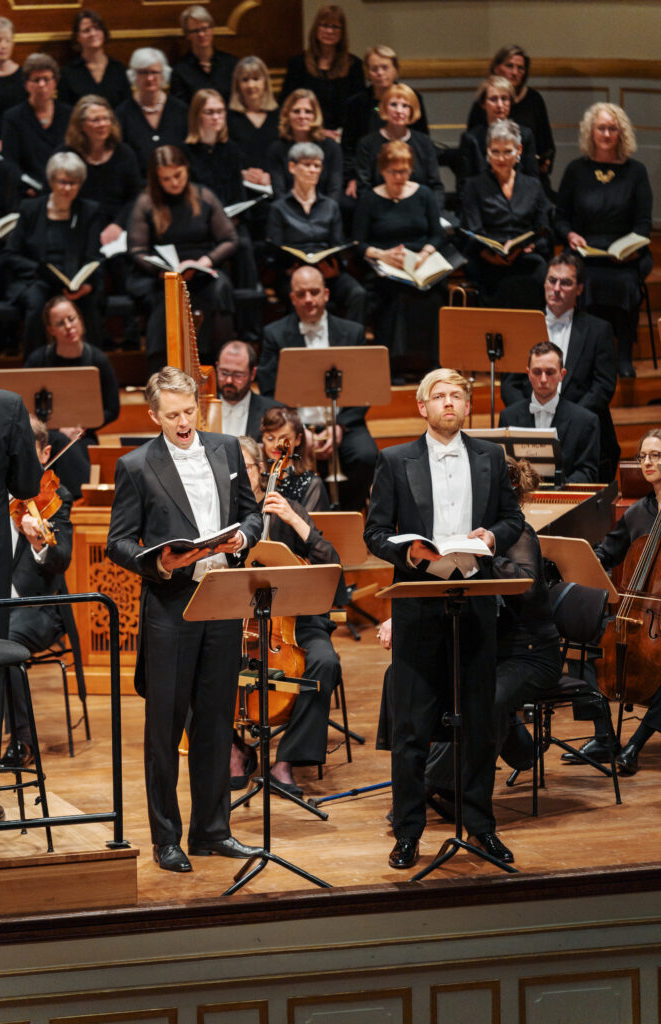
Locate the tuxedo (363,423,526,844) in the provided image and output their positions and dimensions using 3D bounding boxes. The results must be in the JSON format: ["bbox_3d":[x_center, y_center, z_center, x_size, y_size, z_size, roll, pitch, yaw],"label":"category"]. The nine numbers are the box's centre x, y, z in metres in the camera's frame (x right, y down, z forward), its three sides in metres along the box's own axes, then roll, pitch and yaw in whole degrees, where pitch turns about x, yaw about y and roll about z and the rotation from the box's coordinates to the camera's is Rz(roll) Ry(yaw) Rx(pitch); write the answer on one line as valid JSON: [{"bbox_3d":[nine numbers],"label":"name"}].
[{"bbox_3d":[0.428,0.443,20.793,0.570,1.490,0.420,-2,9,-10],"label":"tuxedo"}]

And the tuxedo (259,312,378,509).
[{"bbox_3d":[-0.049,-0.406,26.328,0.570,1.030,0.750,-2,9,-6],"label":"tuxedo"}]

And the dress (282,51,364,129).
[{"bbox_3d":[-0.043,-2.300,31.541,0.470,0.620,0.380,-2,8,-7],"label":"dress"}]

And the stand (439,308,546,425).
[{"bbox_3d":[0.779,-0.460,26.923,0.540,1.020,0.460,2,8,25],"label":"stand"}]

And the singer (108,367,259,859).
[{"bbox_3d":[-0.515,0.373,20.281,0.540,1.794,0.480,-4,9,-22],"label":"singer"}]

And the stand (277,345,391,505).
[{"bbox_3d":[0.014,-0.350,26.727,0.540,0.880,0.460,-1,8,0],"label":"stand"}]

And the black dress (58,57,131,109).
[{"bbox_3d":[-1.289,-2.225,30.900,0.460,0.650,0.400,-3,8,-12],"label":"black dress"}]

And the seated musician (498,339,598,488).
[{"bbox_3d":[0.983,-0.091,25.165,0.500,1.300,0.820,1,9,11],"label":"seated musician"}]

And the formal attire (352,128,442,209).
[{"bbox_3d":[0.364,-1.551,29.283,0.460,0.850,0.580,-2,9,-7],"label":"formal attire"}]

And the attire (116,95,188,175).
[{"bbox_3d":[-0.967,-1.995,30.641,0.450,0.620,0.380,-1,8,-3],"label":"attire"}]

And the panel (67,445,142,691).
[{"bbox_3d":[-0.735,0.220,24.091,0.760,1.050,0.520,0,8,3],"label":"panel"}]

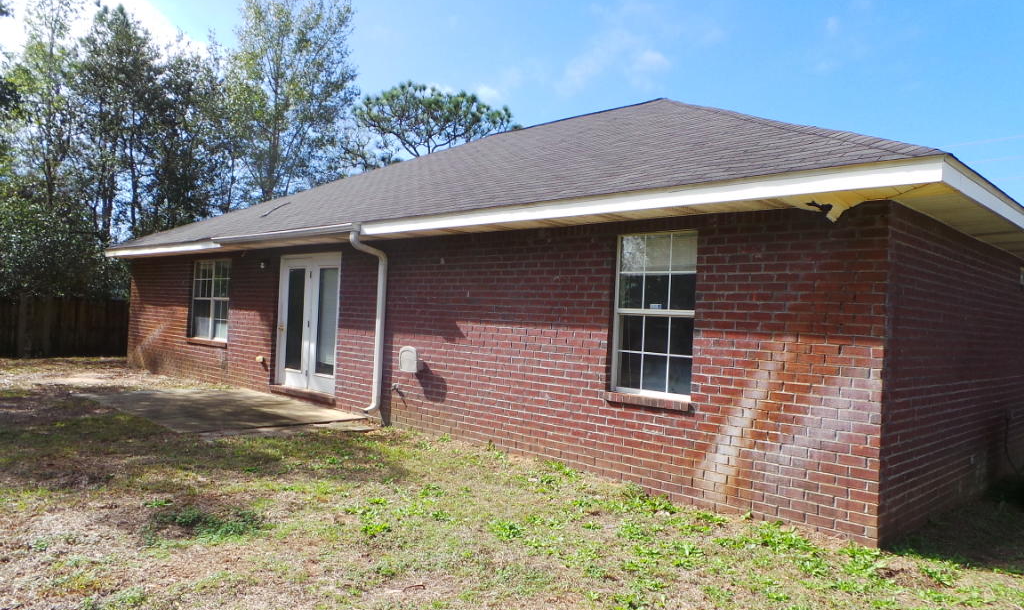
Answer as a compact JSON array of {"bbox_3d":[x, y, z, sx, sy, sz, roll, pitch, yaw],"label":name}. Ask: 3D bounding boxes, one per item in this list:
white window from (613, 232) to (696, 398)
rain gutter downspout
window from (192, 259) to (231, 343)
[{"bbox_3d":[1.355,0.097,6.394,0.905,1.530,0.110,1,-1,43],"label":"white window"},{"bbox_3d":[-1.911,0.208,8.932,0.110,2.455,0.490,1,-1,43],"label":"rain gutter downspout"},{"bbox_3d":[-5.650,-0.086,12.915,1.800,1.520,0.110,1,-1,43],"label":"window"}]

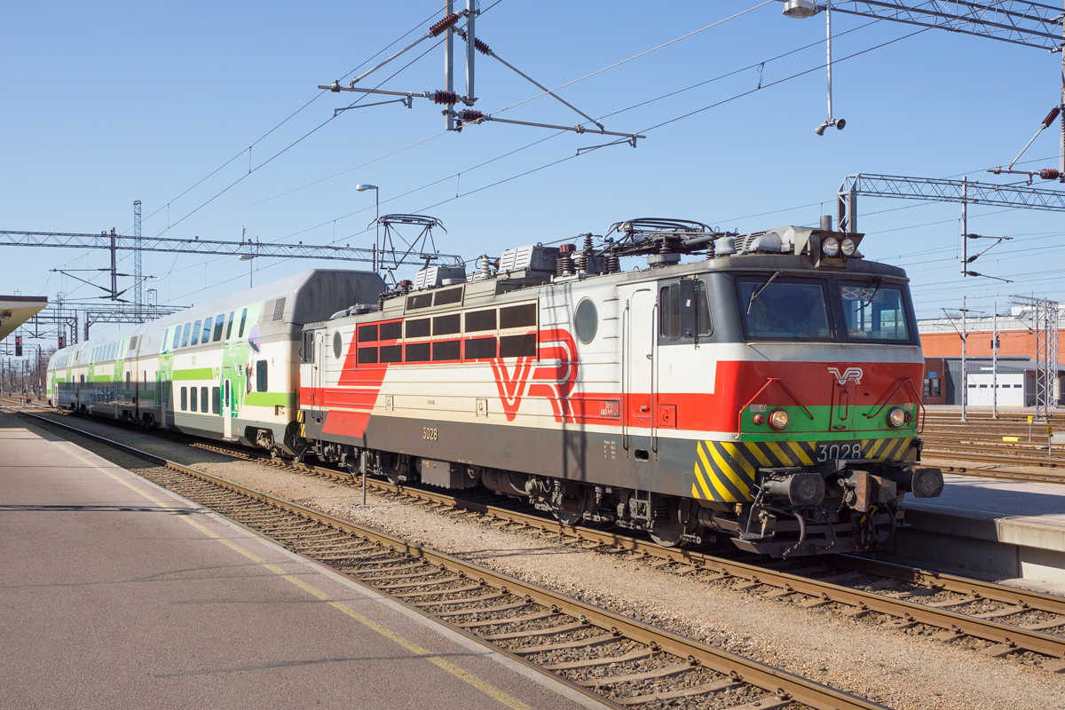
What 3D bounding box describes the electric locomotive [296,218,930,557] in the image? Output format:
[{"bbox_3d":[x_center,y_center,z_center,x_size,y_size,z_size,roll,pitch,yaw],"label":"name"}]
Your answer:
[{"bbox_3d":[-0.544,0.310,20.955,3.050,5.100,18.960,0,-1,-29],"label":"electric locomotive"}]

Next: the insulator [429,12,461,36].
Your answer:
[{"bbox_3d":[-1.384,-5.187,16.705,0.560,0.160,0.160,-38,16,-24],"label":"insulator"}]

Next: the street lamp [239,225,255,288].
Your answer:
[{"bbox_3d":[-15.082,-1.659,56.060,0.850,9.603,0.350,0,-1,-29],"label":"street lamp"}]

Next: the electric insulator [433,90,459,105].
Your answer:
[{"bbox_3d":[-1.356,-4.040,16.692,0.338,0.220,0.220,-2,0,-29],"label":"electric insulator"}]

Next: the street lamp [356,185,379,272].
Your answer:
[{"bbox_3d":[-5.995,-1.760,38.915,0.880,8.971,0.320,0,-1,-29],"label":"street lamp"}]

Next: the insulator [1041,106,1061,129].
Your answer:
[{"bbox_3d":[11.429,-5.240,23.501,0.628,0.160,0.160,-45,19,-22],"label":"insulator"}]

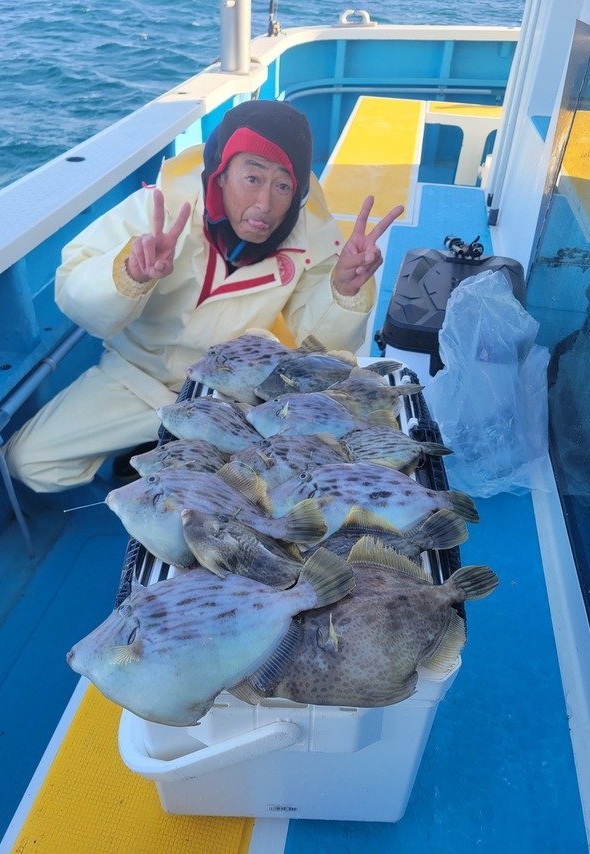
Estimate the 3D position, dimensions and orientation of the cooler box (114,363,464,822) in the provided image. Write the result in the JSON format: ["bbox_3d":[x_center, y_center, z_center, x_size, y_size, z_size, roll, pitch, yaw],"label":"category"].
[{"bbox_3d":[-0.008,0.201,0.929,0.360,0.390,0.515,2,39,2],"label":"cooler box"}]

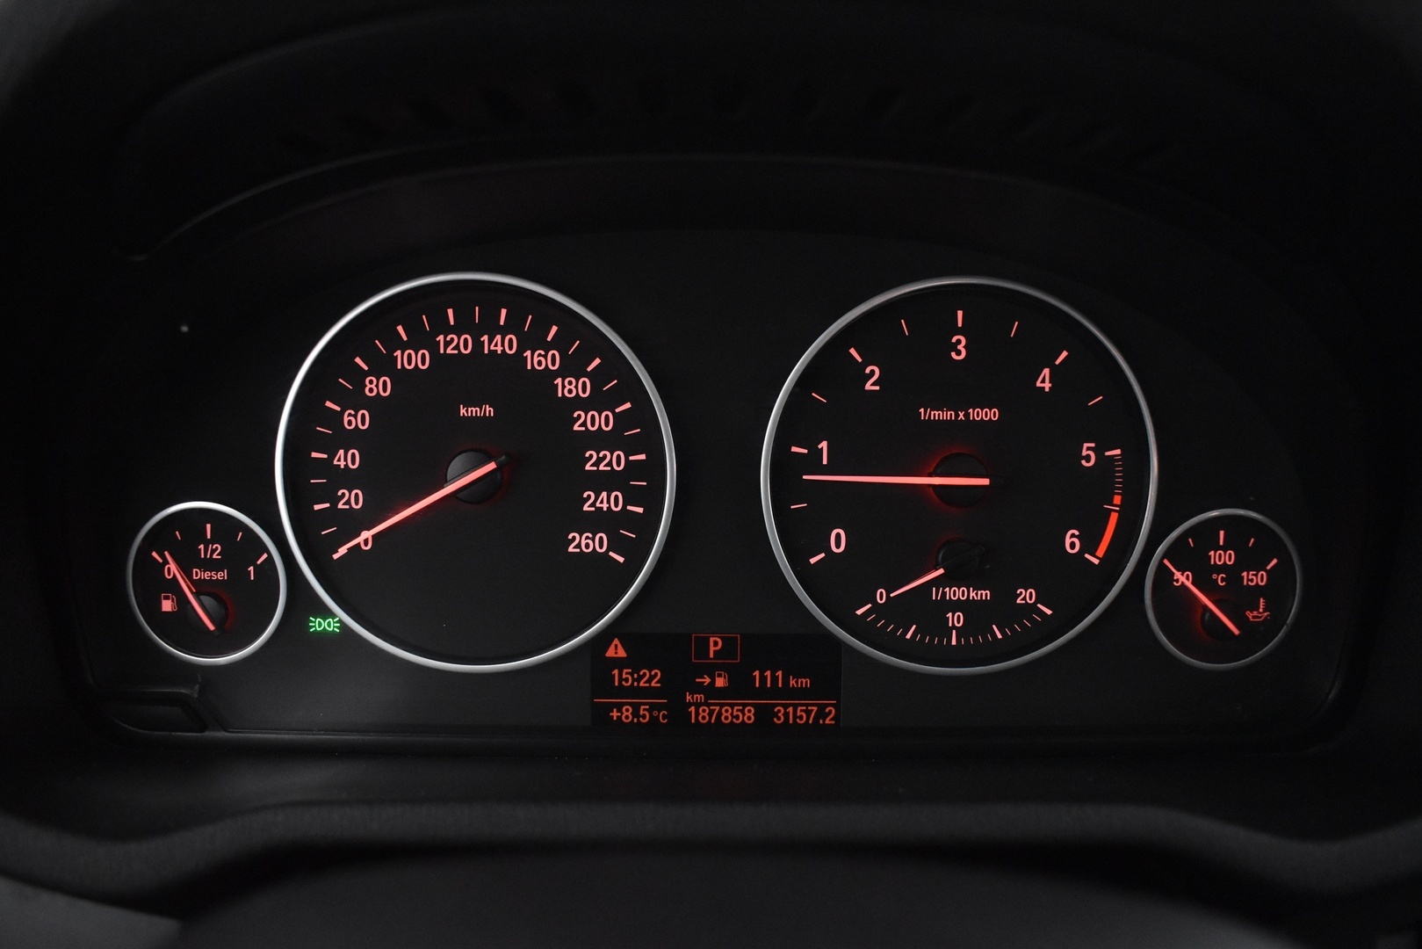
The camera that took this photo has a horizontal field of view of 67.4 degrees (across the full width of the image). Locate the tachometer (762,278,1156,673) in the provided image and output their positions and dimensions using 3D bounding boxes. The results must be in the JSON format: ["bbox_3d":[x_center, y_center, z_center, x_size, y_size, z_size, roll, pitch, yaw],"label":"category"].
[{"bbox_3d":[0.062,0.001,0.269,0.099,0.099,0.016,0,5,0],"label":"tachometer"}]

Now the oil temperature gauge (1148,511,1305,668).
[{"bbox_3d":[0.129,0.029,0.271,0.040,0.040,0.013,0,5,0],"label":"oil temperature gauge"}]

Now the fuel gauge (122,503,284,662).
[{"bbox_3d":[-0.126,0.027,0.269,0.040,0.040,0.013,0,5,0],"label":"fuel gauge"}]

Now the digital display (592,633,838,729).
[{"bbox_3d":[0.001,0.052,0.271,0.064,0.025,0.007,0,5,0],"label":"digital display"}]

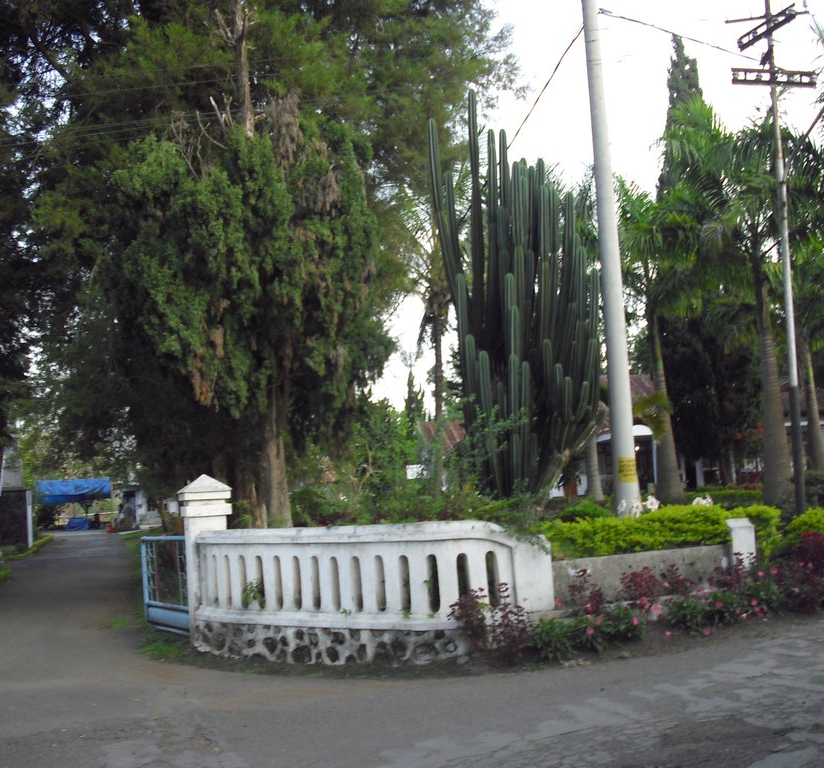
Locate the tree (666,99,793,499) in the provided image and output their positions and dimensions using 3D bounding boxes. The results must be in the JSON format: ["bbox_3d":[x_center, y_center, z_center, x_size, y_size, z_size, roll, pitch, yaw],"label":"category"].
[{"bbox_3d":[6.630,-1.558,22.722,2.800,8.200,2.800,-3,-6,0],"label":"tree"}]

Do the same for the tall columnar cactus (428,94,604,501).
[{"bbox_3d":[1.307,-0.901,13.744,2.000,5.200,1.800,-3,-6,0],"label":"tall columnar cactus"}]

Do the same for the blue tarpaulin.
[{"bbox_3d":[-19.316,6.168,63.796,4.400,1.550,2.800,-4,-6,8],"label":"blue tarpaulin"}]

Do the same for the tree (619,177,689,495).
[{"bbox_3d":[5.214,-0.843,23.665,2.000,7.000,2.000,-3,-6,0],"label":"tree"}]

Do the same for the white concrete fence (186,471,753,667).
[{"bbox_3d":[0.654,1.656,11.039,6.200,1.800,2.500,-3,-6,0],"label":"white concrete fence"}]

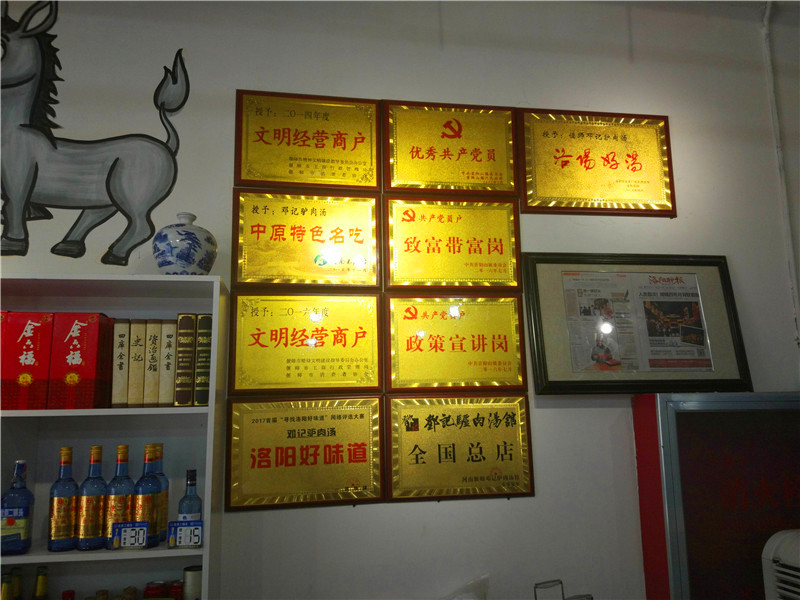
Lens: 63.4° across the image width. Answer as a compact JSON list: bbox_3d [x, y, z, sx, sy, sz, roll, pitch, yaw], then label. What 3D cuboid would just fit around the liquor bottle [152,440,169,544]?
[{"bbox_3d":[-0.704,0.553,1.872,0.072,0.268,0.072,1,-8,-9],"label":"liquor bottle"}]

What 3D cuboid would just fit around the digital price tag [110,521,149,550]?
[{"bbox_3d":[-0.701,0.615,1.692,0.086,0.068,0.020,1,-18,-10],"label":"digital price tag"}]

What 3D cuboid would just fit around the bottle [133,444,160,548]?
[{"bbox_3d":[-0.698,0.544,1.797,0.072,0.268,0.072,2,-8,-21],"label":"bottle"}]

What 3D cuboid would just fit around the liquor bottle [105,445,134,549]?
[{"bbox_3d":[-0.769,0.541,1.786,0.072,0.268,0.072,2,-8,-23],"label":"liquor bottle"}]

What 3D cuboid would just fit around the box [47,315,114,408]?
[{"bbox_3d":[-0.889,0.172,1.803,0.115,0.260,0.105,1,-8,-9],"label":"box"}]

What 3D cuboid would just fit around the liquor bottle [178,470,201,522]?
[{"bbox_3d":[-0.575,0.570,1.778,0.063,0.196,0.063,1,-10,-10],"label":"liquor bottle"}]

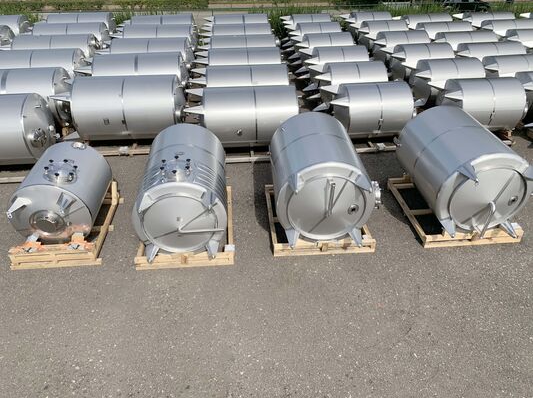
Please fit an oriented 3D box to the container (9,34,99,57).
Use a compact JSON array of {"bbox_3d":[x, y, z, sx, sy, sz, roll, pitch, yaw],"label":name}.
[{"bbox_3d":[-8.388,-5.582,15.718,3.411,1.561,1.561,-3,34,-5],"label":"container"}]

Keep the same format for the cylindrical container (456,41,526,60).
[{"bbox_3d":[6.560,-4.106,12.041,2.264,1.080,1.080,-2,35,-3],"label":"cylindrical container"}]

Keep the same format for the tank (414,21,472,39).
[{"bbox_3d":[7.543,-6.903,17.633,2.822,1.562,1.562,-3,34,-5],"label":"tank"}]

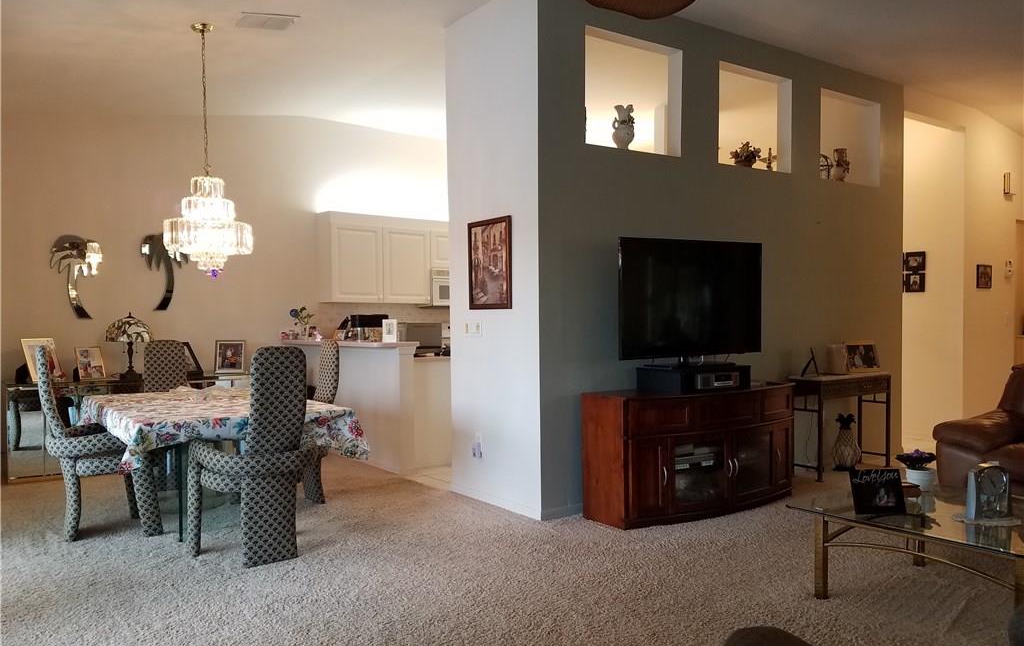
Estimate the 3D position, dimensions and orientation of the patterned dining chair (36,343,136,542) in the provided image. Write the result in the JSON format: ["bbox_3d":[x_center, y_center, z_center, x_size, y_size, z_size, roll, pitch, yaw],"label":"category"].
[{"bbox_3d":[-2.410,0.679,4.488,0.616,1.103,0.558,-1,1,-35],"label":"patterned dining chair"}]

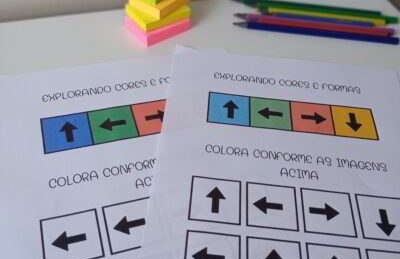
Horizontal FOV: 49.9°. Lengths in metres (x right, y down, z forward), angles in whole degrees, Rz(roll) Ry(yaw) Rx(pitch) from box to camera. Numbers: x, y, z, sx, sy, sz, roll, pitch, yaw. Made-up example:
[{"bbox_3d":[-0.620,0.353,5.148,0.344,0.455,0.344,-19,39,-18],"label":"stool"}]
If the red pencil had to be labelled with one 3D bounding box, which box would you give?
[{"bbox_3d":[0.118,-0.106,0.442,0.161,0.008,0.008,6,48,0],"label":"red pencil"}]

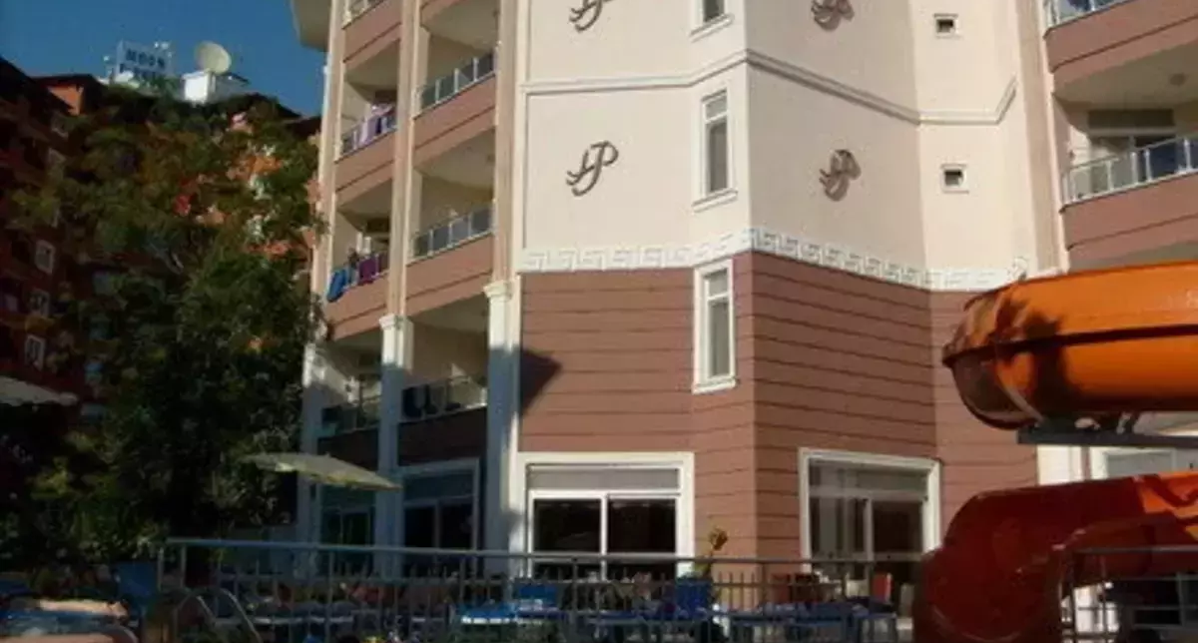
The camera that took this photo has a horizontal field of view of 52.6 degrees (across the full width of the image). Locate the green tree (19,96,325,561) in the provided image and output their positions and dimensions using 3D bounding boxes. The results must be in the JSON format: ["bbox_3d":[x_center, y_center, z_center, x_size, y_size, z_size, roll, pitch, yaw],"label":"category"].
[{"bbox_3d":[-7.128,0.349,20.168,5.200,8.967,4.800,0,-13,0],"label":"green tree"}]

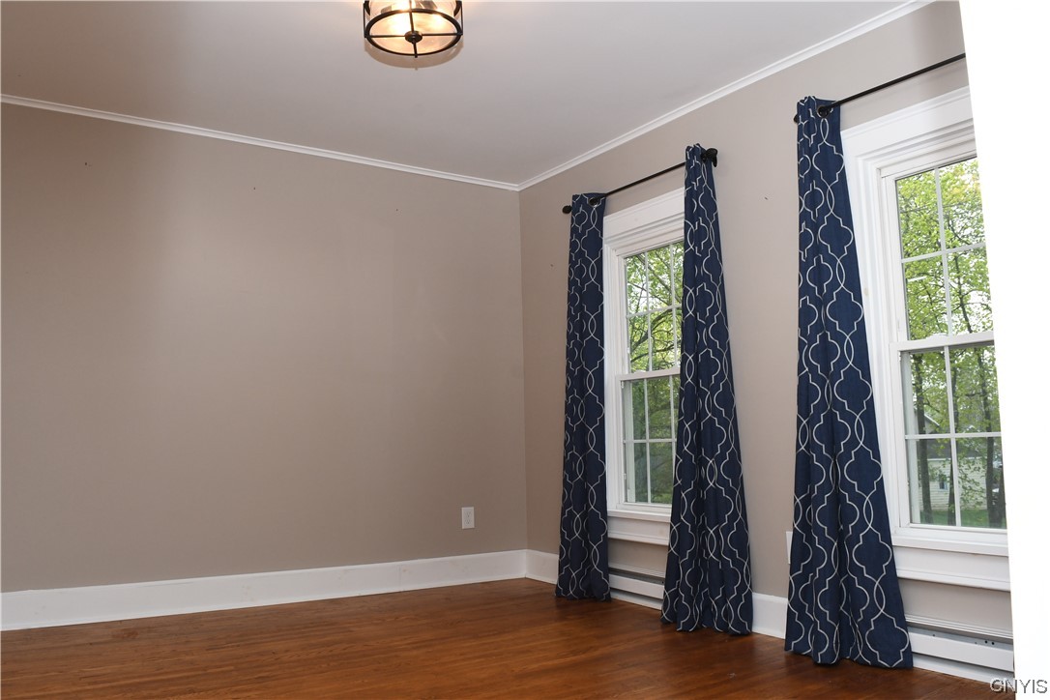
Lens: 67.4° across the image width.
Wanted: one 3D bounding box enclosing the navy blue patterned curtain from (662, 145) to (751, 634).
[{"bbox_3d":[0.791,0.132,3.522,0.170,2.140,0.400,4,-9,-36],"label":"navy blue patterned curtain"}]

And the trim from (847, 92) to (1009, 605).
[{"bbox_3d":[1.497,-0.054,2.799,0.100,1.720,0.680,4,-9,-36],"label":"trim"}]

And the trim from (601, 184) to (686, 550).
[{"bbox_3d":[0.645,0.098,3.950,0.090,1.720,0.670,4,-9,-36],"label":"trim"}]

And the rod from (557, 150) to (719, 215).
[{"bbox_3d":[0.553,-0.835,4.016,0.100,0.075,1.120,4,-9,-36],"label":"rod"}]

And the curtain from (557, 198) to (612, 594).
[{"bbox_3d":[0.316,0.222,4.185,0.160,2.140,0.350,4,-9,-36],"label":"curtain"}]

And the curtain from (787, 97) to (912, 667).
[{"bbox_3d":[1.173,0.061,2.995,0.180,2.140,0.420,4,-9,-36],"label":"curtain"}]

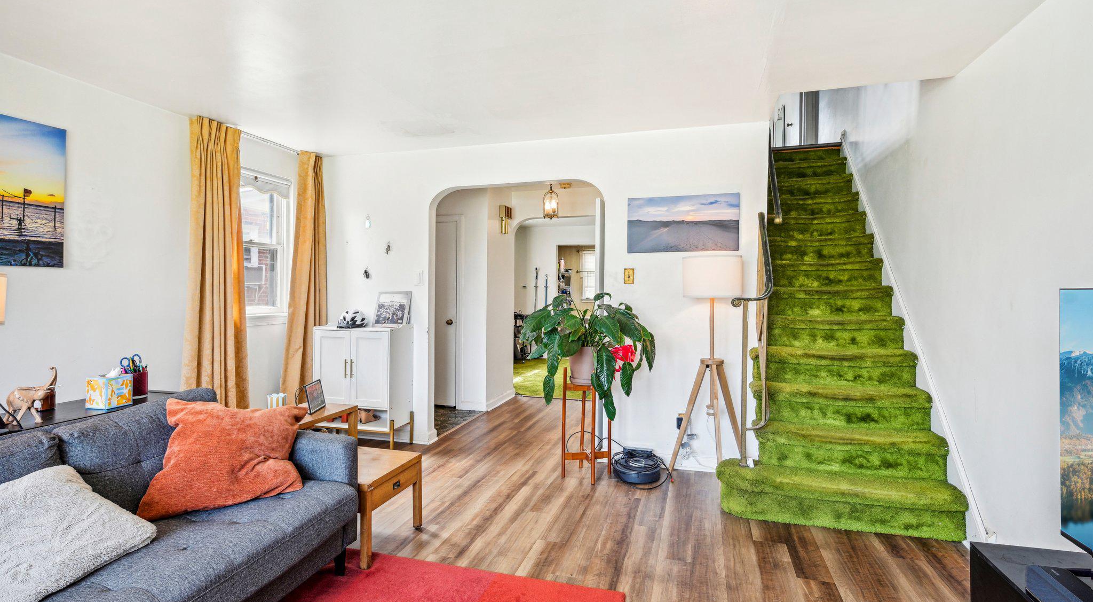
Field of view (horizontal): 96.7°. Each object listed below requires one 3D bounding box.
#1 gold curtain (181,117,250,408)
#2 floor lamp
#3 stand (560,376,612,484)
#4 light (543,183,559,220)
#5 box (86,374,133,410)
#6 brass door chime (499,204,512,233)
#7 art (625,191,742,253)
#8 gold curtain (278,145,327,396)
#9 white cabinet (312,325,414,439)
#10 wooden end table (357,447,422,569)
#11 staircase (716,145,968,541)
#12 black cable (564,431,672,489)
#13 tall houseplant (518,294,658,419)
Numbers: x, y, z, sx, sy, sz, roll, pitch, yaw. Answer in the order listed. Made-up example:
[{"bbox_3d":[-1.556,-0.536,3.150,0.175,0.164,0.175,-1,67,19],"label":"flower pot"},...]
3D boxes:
[{"bbox_3d":[-2.268,-0.040,3.335,0.140,2.300,0.460,0,0,18],"label":"gold curtain"},{"bbox_3d":[1.066,0.460,3.177,0.506,1.503,0.476,1,1,17],"label":"floor lamp"},{"bbox_3d":[0.281,0.832,3.351,0.260,0.745,0.260,0,0,35],"label":"stand"},{"bbox_3d":[0.049,-1.019,4.930,0.152,0.385,0.152,0,0,18],"label":"light"},{"bbox_3d":[-1.847,0.384,2.051,0.112,0.128,0.112,0,0,8],"label":"box"},{"bbox_3d":[-0.469,-0.926,5.611,0.069,0.321,0.203,1,1,17],"label":"brass door chime"},{"bbox_3d":[0.953,-0.542,3.416,0.758,0.398,0.030,1,1,17],"label":"art"},{"bbox_3d":[-1.955,-0.035,3.932,0.150,2.310,0.430,0,0,18],"label":"gold curtain"},{"bbox_3d":[-1.500,0.696,3.987,0.710,0.995,0.345,0,0,16],"label":"white cabinet"},{"bbox_3d":[-0.978,0.999,2.429,0.530,0.385,0.465,0,0,16],"label":"wooden end table"},{"bbox_3d":[1.934,-0.139,3.775,1.220,2.689,2.451,1,1,17],"label":"staircase"},{"bbox_3d":[0.488,1.073,3.341,0.724,0.268,0.347,1,1,17],"label":"black cable"},{"bbox_3d":[0.256,0.364,3.294,0.893,0.833,0.734,1,1,17],"label":"tall houseplant"}]

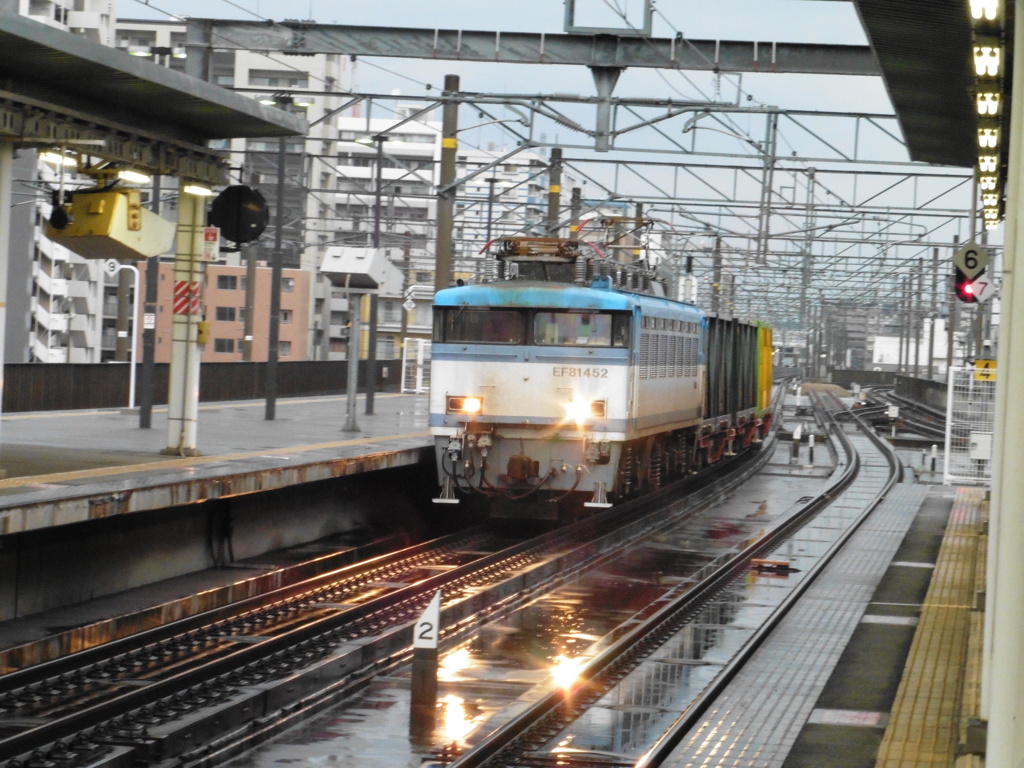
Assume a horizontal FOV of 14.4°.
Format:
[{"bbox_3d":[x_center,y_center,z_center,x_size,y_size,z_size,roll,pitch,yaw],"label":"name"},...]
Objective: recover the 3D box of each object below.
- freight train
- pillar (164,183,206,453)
[{"bbox_3d":[1.208,-0.056,66.542,2.900,4.250,18.600,2,0,6],"label":"freight train"},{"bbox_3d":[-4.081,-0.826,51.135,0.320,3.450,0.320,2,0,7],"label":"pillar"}]

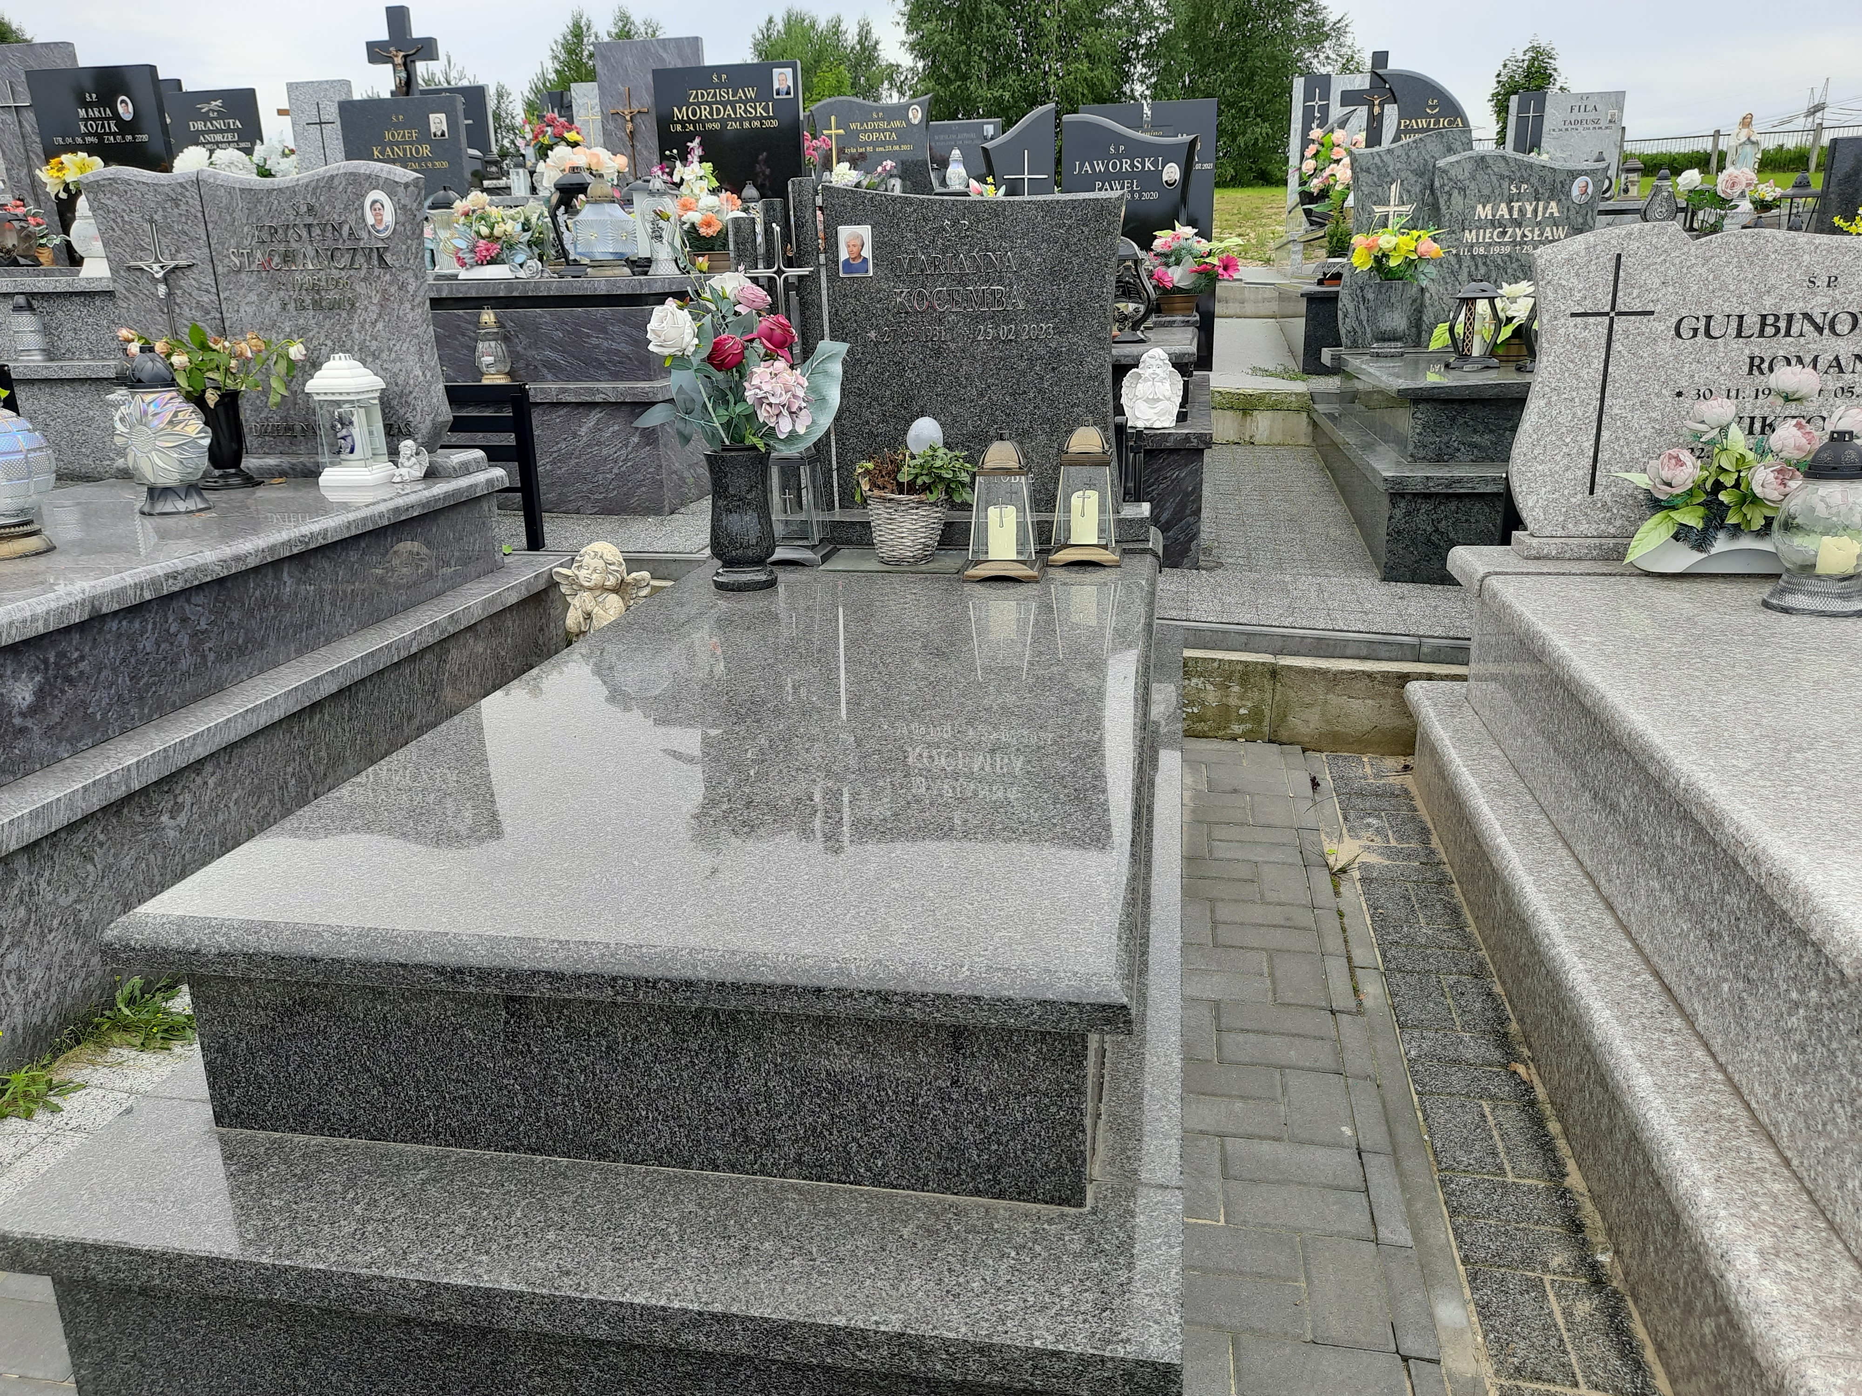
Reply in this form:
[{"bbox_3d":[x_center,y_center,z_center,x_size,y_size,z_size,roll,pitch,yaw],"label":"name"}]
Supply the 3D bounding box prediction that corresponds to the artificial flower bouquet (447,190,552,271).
[{"bbox_3d":[-1.610,-1.746,5.020,0.340,0.280,0.240,2,18,10],"label":"artificial flower bouquet"}]

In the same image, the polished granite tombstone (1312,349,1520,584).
[{"bbox_3d":[2.140,-0.952,5.040,1.170,0.570,2.210,2,18,10],"label":"polished granite tombstone"}]

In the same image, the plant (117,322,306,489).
[{"bbox_3d":[-1.895,-0.770,3.542,0.360,0.420,0.290,2,18,10],"label":"plant"}]

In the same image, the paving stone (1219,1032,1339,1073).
[{"bbox_3d":[0.594,0.633,2.304,0.200,0.060,0.100,2,19,10],"label":"paving stone"}]

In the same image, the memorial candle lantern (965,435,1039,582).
[{"bbox_3d":[0.164,-0.442,3.100,0.174,0.320,0.174,2,18,10],"label":"memorial candle lantern"}]

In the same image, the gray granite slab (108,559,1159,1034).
[{"bbox_3d":[-0.166,-0.029,2.315,1.080,0.055,2.090,1,17,10],"label":"gray granite slab"}]

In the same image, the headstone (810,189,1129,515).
[{"bbox_3d":[0.117,-0.895,3.500,0.765,0.815,0.090,2,17,10],"label":"headstone"}]

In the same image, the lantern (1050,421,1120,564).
[{"bbox_3d":[0.357,-0.474,3.104,0.165,0.310,0.165,2,17,10],"label":"lantern"}]

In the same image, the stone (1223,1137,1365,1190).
[{"bbox_3d":[0.541,0.727,2.023,0.200,0.060,0.100,2,19,10],"label":"stone"}]

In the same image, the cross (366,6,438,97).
[{"bbox_3d":[-2.797,-3.401,7.110,0.365,0.480,0.075,2,18,10],"label":"cross"}]

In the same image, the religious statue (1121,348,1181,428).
[{"bbox_3d":[0.718,-1.015,4.394,0.195,0.250,0.145,2,18,10],"label":"religious statue"}]

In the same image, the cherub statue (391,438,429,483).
[{"bbox_3d":[-1.367,-0.624,3.530,0.082,0.112,0.075,8,19,28],"label":"cherub statue"}]

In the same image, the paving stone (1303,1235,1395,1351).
[{"bbox_3d":[0.528,0.781,1.715,0.100,0.060,0.200,2,18,10],"label":"paving stone"}]

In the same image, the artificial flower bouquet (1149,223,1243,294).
[{"bbox_3d":[1.162,-1.923,5.886,0.410,0.300,0.330,2,18,10],"label":"artificial flower bouquet"}]

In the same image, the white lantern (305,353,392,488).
[{"bbox_3d":[-1.508,-0.728,3.500,0.155,0.323,0.155,2,17,10],"label":"white lantern"}]

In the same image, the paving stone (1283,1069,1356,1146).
[{"bbox_3d":[0.618,0.682,2.155,0.100,0.060,0.200,2,19,10],"label":"paving stone"}]

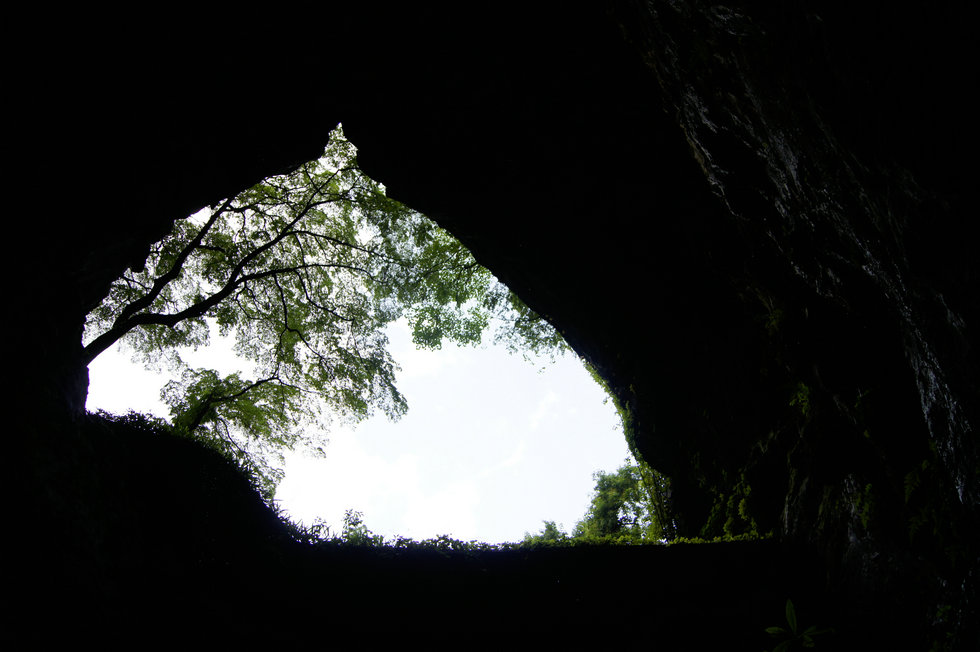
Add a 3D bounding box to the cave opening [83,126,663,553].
[{"bbox_3d":[-2.453,-0.243,16.816,11.362,10.029,2.500,0,-22,0],"label":"cave opening"}]

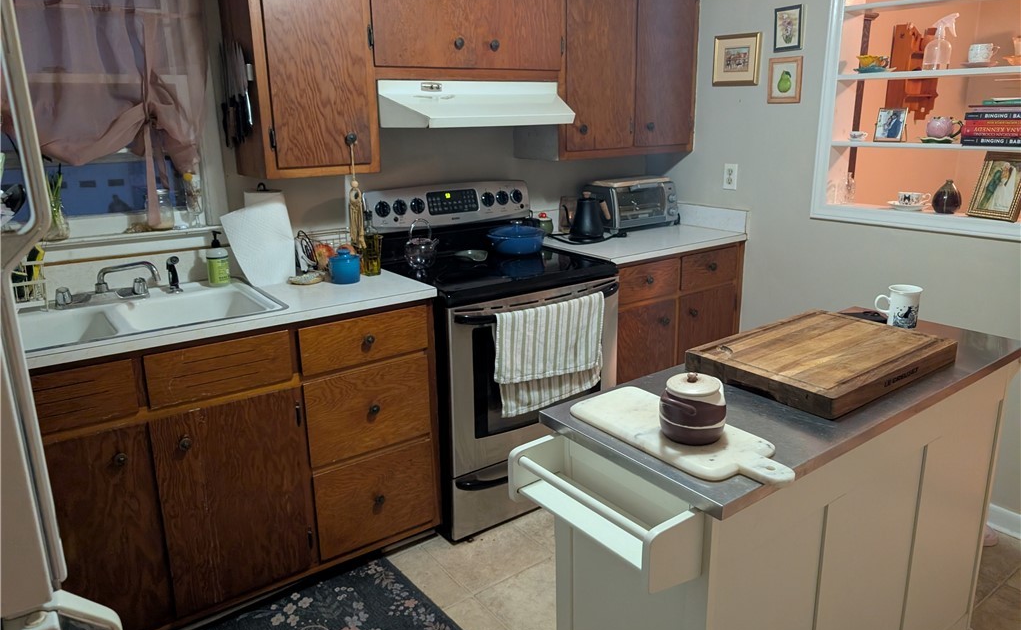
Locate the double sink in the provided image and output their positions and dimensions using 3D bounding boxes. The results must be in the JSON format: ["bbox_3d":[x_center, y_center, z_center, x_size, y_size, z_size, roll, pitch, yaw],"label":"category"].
[{"bbox_3d":[-1.142,0.079,2.081,0.840,0.185,0.550,-12,18,-33],"label":"double sink"}]

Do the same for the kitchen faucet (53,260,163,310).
[{"bbox_3d":[-1.187,-0.090,2.078,0.275,0.135,0.180,-12,20,-34],"label":"kitchen faucet"}]

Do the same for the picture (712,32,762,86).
[{"bbox_3d":[0.972,-1.087,3.031,0.022,0.207,0.235,-12,18,-33],"label":"picture"}]

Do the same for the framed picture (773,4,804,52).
[{"bbox_3d":[1.109,-1.133,2.814,0.020,0.167,0.122,-12,18,-33],"label":"framed picture"}]

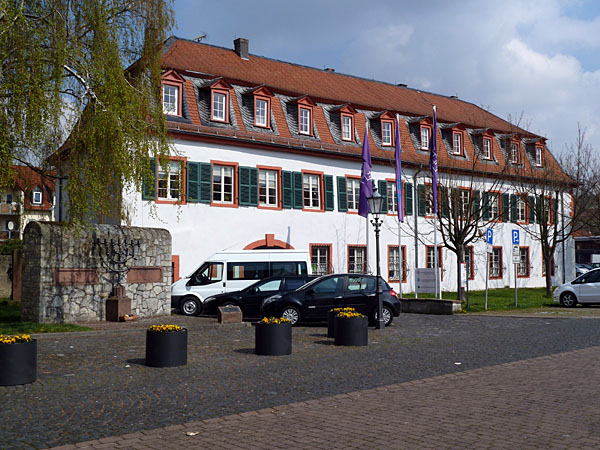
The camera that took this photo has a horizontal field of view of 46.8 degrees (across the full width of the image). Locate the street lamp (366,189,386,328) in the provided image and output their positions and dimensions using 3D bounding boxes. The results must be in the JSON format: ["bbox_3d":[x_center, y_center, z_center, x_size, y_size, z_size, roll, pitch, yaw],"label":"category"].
[{"bbox_3d":[2.098,0.920,18.600,0.460,3.780,0.460,0,-3,-11],"label":"street lamp"}]

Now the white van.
[{"bbox_3d":[-2.102,2.033,25.057,5.200,2.300,1.980,-1,-3,2],"label":"white van"}]

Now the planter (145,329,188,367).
[{"bbox_3d":[-2.367,2.172,12.358,0.720,0.610,0.720,-1,-3,0],"label":"planter"}]

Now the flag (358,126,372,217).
[{"bbox_3d":[2.752,-2.217,29.000,0.580,3.800,0.360,0,-3,-6],"label":"flag"}]

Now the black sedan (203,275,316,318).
[{"bbox_3d":[-0.825,2.295,22.450,4.500,1.460,1.780,-1,-3,2],"label":"black sedan"}]

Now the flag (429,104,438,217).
[{"bbox_3d":[5.102,-2.447,26.300,0.340,4.050,0.300,0,-3,0],"label":"flag"}]

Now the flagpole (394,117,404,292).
[{"bbox_3d":[3.973,-0.756,27.600,0.340,7.300,0.300,0,-3,-6],"label":"flagpole"}]

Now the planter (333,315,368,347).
[{"bbox_3d":[1.123,2.289,15.000,0.700,0.610,0.700,0,-3,0],"label":"planter"}]

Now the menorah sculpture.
[{"bbox_3d":[-5.524,1.637,21.100,1.380,2.550,0.580,2,-4,-41],"label":"menorah sculpture"}]

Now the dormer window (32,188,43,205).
[{"bbox_3d":[-23.475,-2.531,62.000,1.000,1.500,1.000,2,-4,-33],"label":"dormer window"}]

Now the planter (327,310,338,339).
[{"bbox_3d":[1.044,2.377,16.637,0.720,0.610,0.720,-1,-3,0],"label":"planter"}]

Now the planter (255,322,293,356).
[{"bbox_3d":[-0.517,2.228,13.680,0.720,0.610,0.720,-1,-3,0],"label":"planter"}]

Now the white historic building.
[{"bbox_3d":[3.287,-2.501,40.822,33.480,12.840,9.100,2,-4,-38],"label":"white historic building"}]

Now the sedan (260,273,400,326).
[{"bbox_3d":[0.922,2.146,20.261,4.020,1.480,1.720,-1,-3,1],"label":"sedan"}]

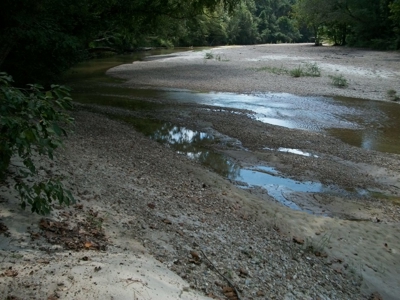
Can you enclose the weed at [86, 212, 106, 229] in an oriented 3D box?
[{"bbox_3d":[-0.906,0.615,3.237,0.160,0.080,0.125,-5,18,-17],"label":"weed"}]

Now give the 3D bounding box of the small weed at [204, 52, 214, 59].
[{"bbox_3d":[0.790,-7.863,30.763,0.819,0.447,0.696,0,17,1],"label":"small weed"}]

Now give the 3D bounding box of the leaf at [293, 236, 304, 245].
[{"bbox_3d":[0.935,0.858,3.509,0.110,0.030,0.080,5,18,16],"label":"leaf"}]

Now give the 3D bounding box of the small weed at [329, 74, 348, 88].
[{"bbox_3d":[5.206,-2.580,13.898,0.650,0.433,0.552,6,18,19],"label":"small weed"}]

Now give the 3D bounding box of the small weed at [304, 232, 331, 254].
[{"bbox_3d":[1.078,0.855,3.391,0.215,0.140,0.150,6,18,19],"label":"small weed"}]

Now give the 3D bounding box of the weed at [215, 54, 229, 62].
[{"bbox_3d":[1.532,-6.523,26.351,0.974,0.508,0.731,1,17,3],"label":"weed"}]

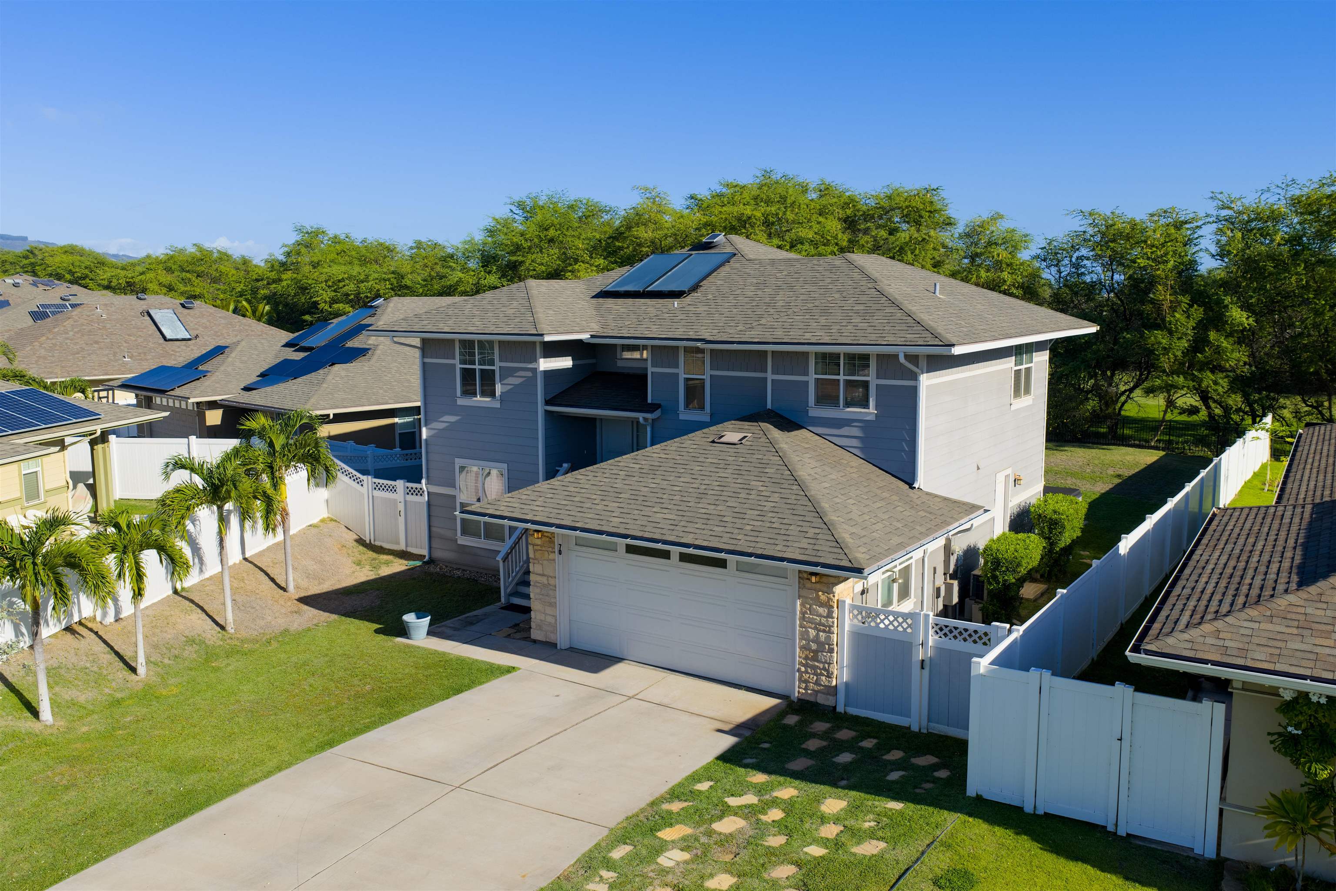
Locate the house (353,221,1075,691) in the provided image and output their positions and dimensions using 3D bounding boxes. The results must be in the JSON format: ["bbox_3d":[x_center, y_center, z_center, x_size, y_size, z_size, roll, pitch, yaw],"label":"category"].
[{"bbox_3d":[1.319,-1.084,25.992,14.550,8.580,15.170,5,10,34],"label":"house"}]

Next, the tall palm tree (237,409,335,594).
[{"bbox_3d":[-8.703,1.290,23.823,2.350,4.250,2.350,0,8,0],"label":"tall palm tree"}]

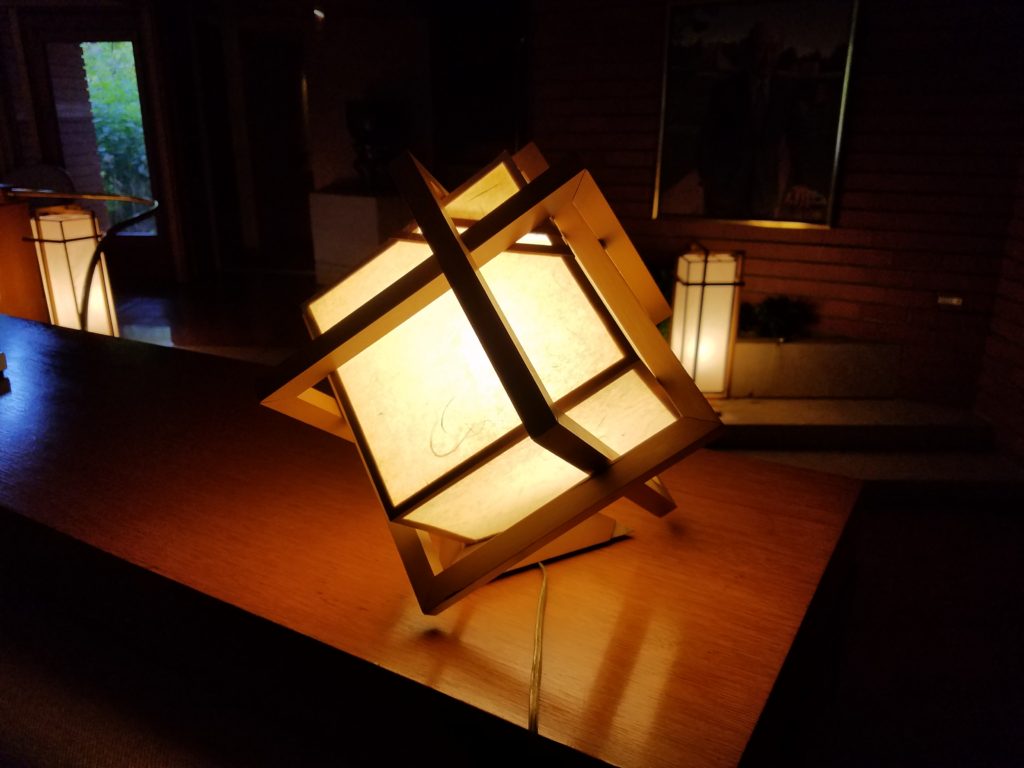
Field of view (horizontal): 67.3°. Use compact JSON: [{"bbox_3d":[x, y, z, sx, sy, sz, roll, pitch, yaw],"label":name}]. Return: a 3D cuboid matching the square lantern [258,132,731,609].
[{"bbox_3d":[-0.004,-0.004,0.781,0.342,0.342,0.342,36,22,-59],"label":"square lantern"}]

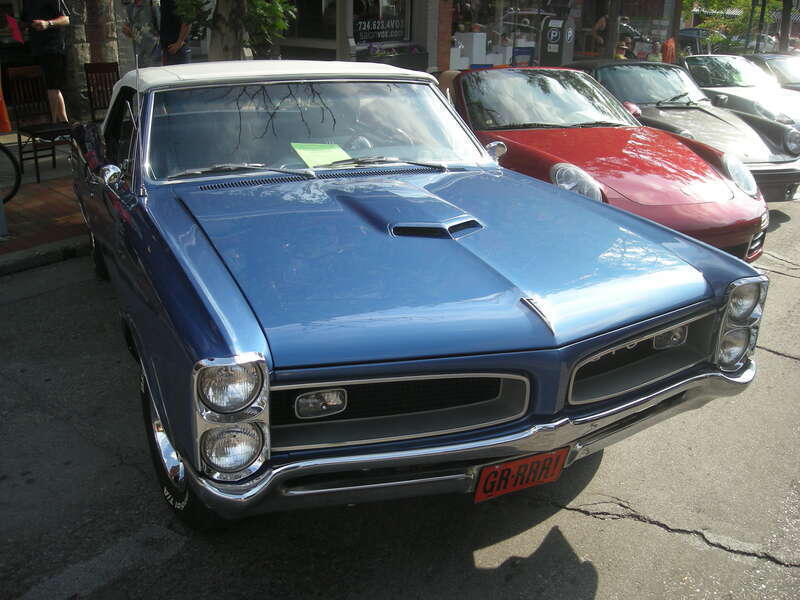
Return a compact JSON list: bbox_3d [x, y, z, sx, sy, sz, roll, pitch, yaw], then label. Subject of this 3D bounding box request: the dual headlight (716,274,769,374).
[{"bbox_3d":[1.075,0.062,2.586,0.175,0.300,0.110,-8,19,-23],"label":"dual headlight"}]

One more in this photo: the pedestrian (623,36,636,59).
[{"bbox_3d":[5.087,-5.110,18.236,0.480,1.580,0.300,4,18,14],"label":"pedestrian"}]

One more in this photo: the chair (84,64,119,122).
[{"bbox_3d":[-3.330,-2.192,9.476,0.500,1.070,0.430,15,23,39],"label":"chair"}]

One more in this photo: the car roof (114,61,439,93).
[{"bbox_3d":[-0.757,-1.173,4.343,1.350,0.190,1.620,-8,19,-23],"label":"car roof"}]

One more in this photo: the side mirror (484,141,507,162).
[{"bbox_3d":[0.464,-0.722,3.915,0.090,0.098,0.085,-8,19,-23],"label":"side mirror"}]

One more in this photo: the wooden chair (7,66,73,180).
[{"bbox_3d":[-3.670,-1.810,8.320,0.500,1.070,0.430,15,23,39],"label":"wooden chair"}]

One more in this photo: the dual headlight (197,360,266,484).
[{"bbox_3d":[-0.409,0.268,1.943,0.175,0.300,0.110,-8,19,-23],"label":"dual headlight"}]

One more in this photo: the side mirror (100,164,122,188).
[{"bbox_3d":[-1.147,-0.499,3.216,0.090,0.098,0.085,-8,19,-23],"label":"side mirror"}]

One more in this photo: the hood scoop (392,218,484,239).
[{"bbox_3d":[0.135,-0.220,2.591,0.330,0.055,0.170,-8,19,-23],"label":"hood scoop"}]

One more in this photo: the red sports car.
[{"bbox_3d":[0.880,-1.200,6.640,1.840,1.290,4.450,-8,19,-24],"label":"red sports car"}]

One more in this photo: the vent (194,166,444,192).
[{"bbox_3d":[-0.292,-0.519,3.480,1.130,0.035,0.100,-8,19,-23],"label":"vent"}]

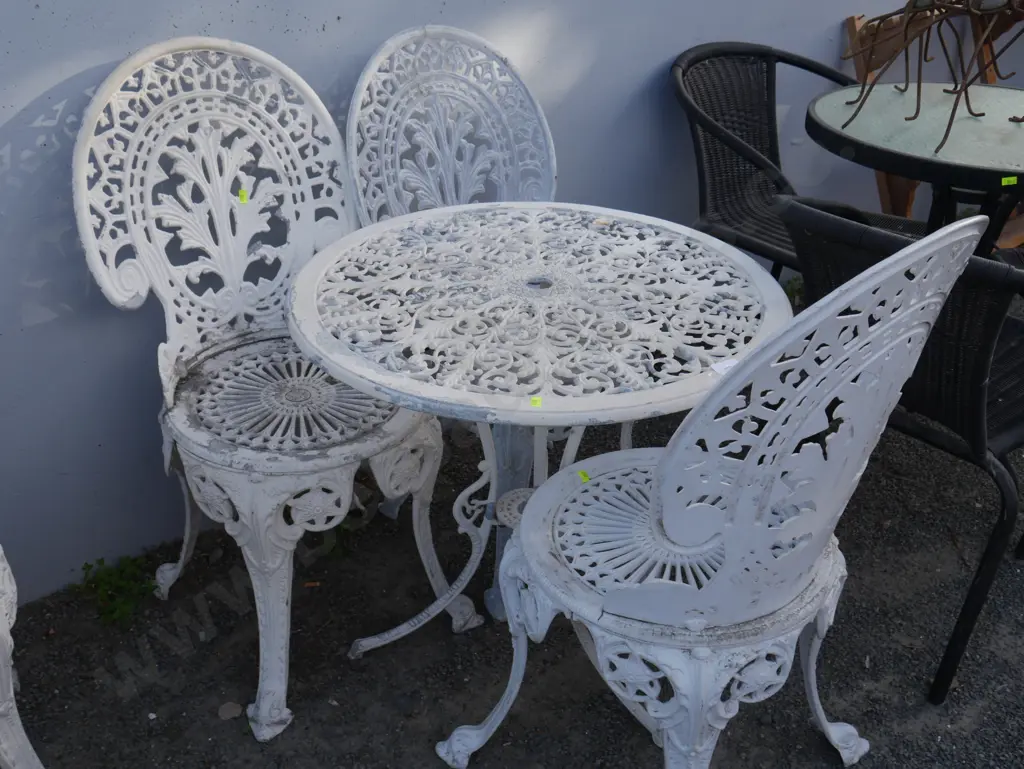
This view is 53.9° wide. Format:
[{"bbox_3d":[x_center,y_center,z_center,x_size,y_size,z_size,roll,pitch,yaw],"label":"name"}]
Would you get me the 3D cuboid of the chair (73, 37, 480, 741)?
[{"bbox_3d":[-0.334,-0.017,1.496,0.425,0.895,0.455,-23,38,-35],"label":"chair"}]

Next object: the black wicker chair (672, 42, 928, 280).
[{"bbox_3d":[0.604,-0.321,2.215,0.560,0.740,0.575,-22,37,-35],"label":"black wicker chair"}]

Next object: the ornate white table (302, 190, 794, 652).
[{"bbox_3d":[0.030,0.133,1.524,0.675,0.620,0.675,-21,37,-34],"label":"ornate white table"}]

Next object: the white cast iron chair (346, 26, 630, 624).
[{"bbox_3d":[-0.016,-0.126,1.761,0.425,0.895,0.455,-20,36,-33],"label":"white cast iron chair"}]

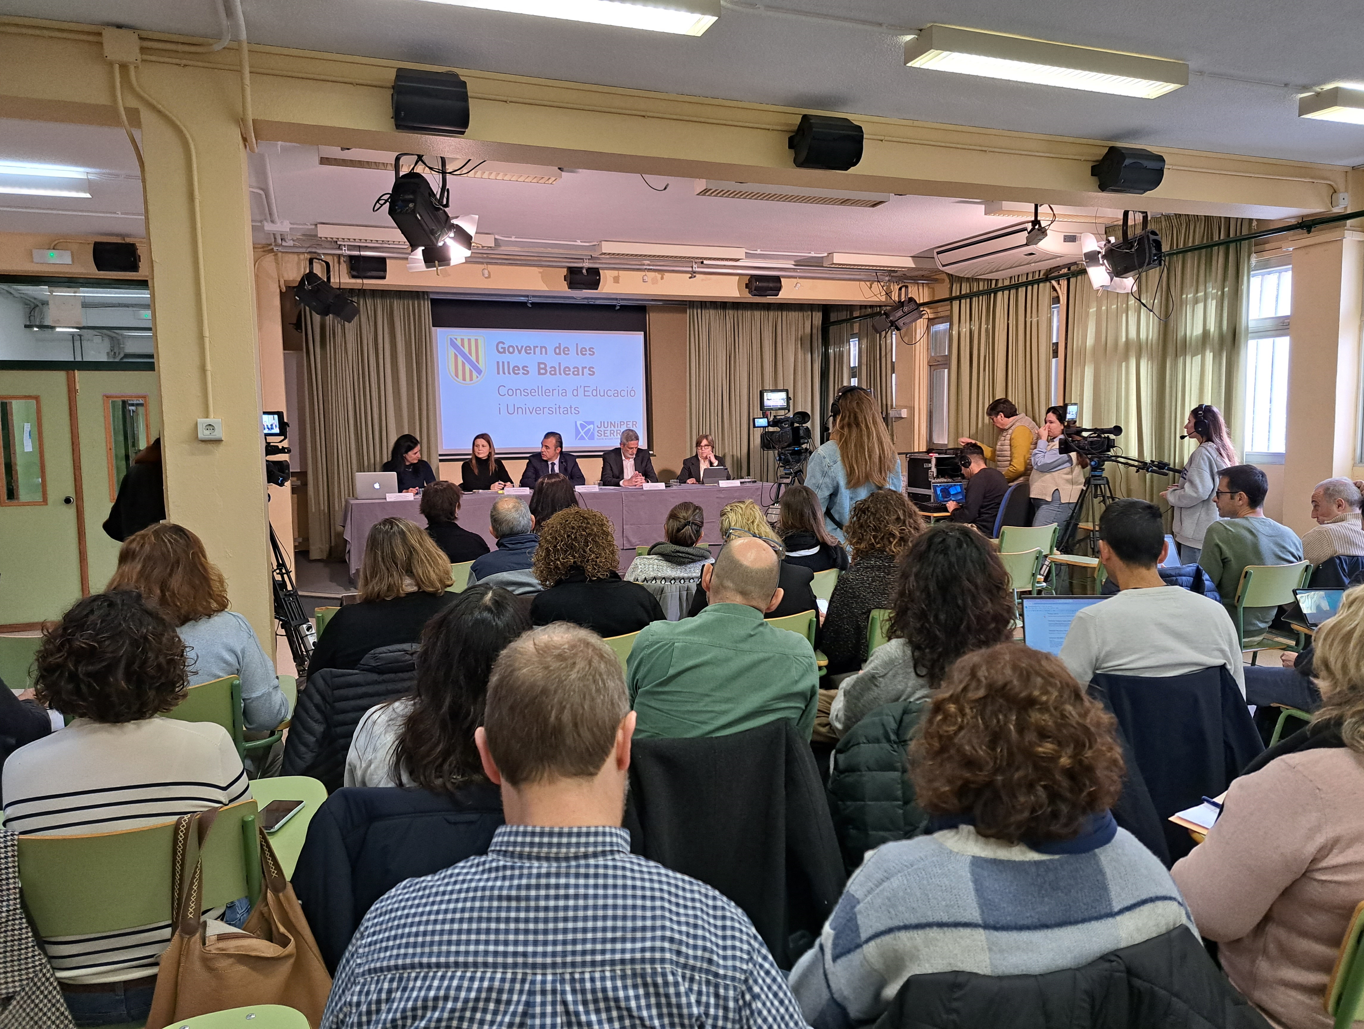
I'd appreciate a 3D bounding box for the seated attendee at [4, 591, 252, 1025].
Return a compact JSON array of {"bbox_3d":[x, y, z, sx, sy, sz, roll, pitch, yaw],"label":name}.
[{"bbox_3d":[-1.237,0.757,2.217,0.492,1.241,0.788,-3,6,-23],"label":"seated attendee"}]

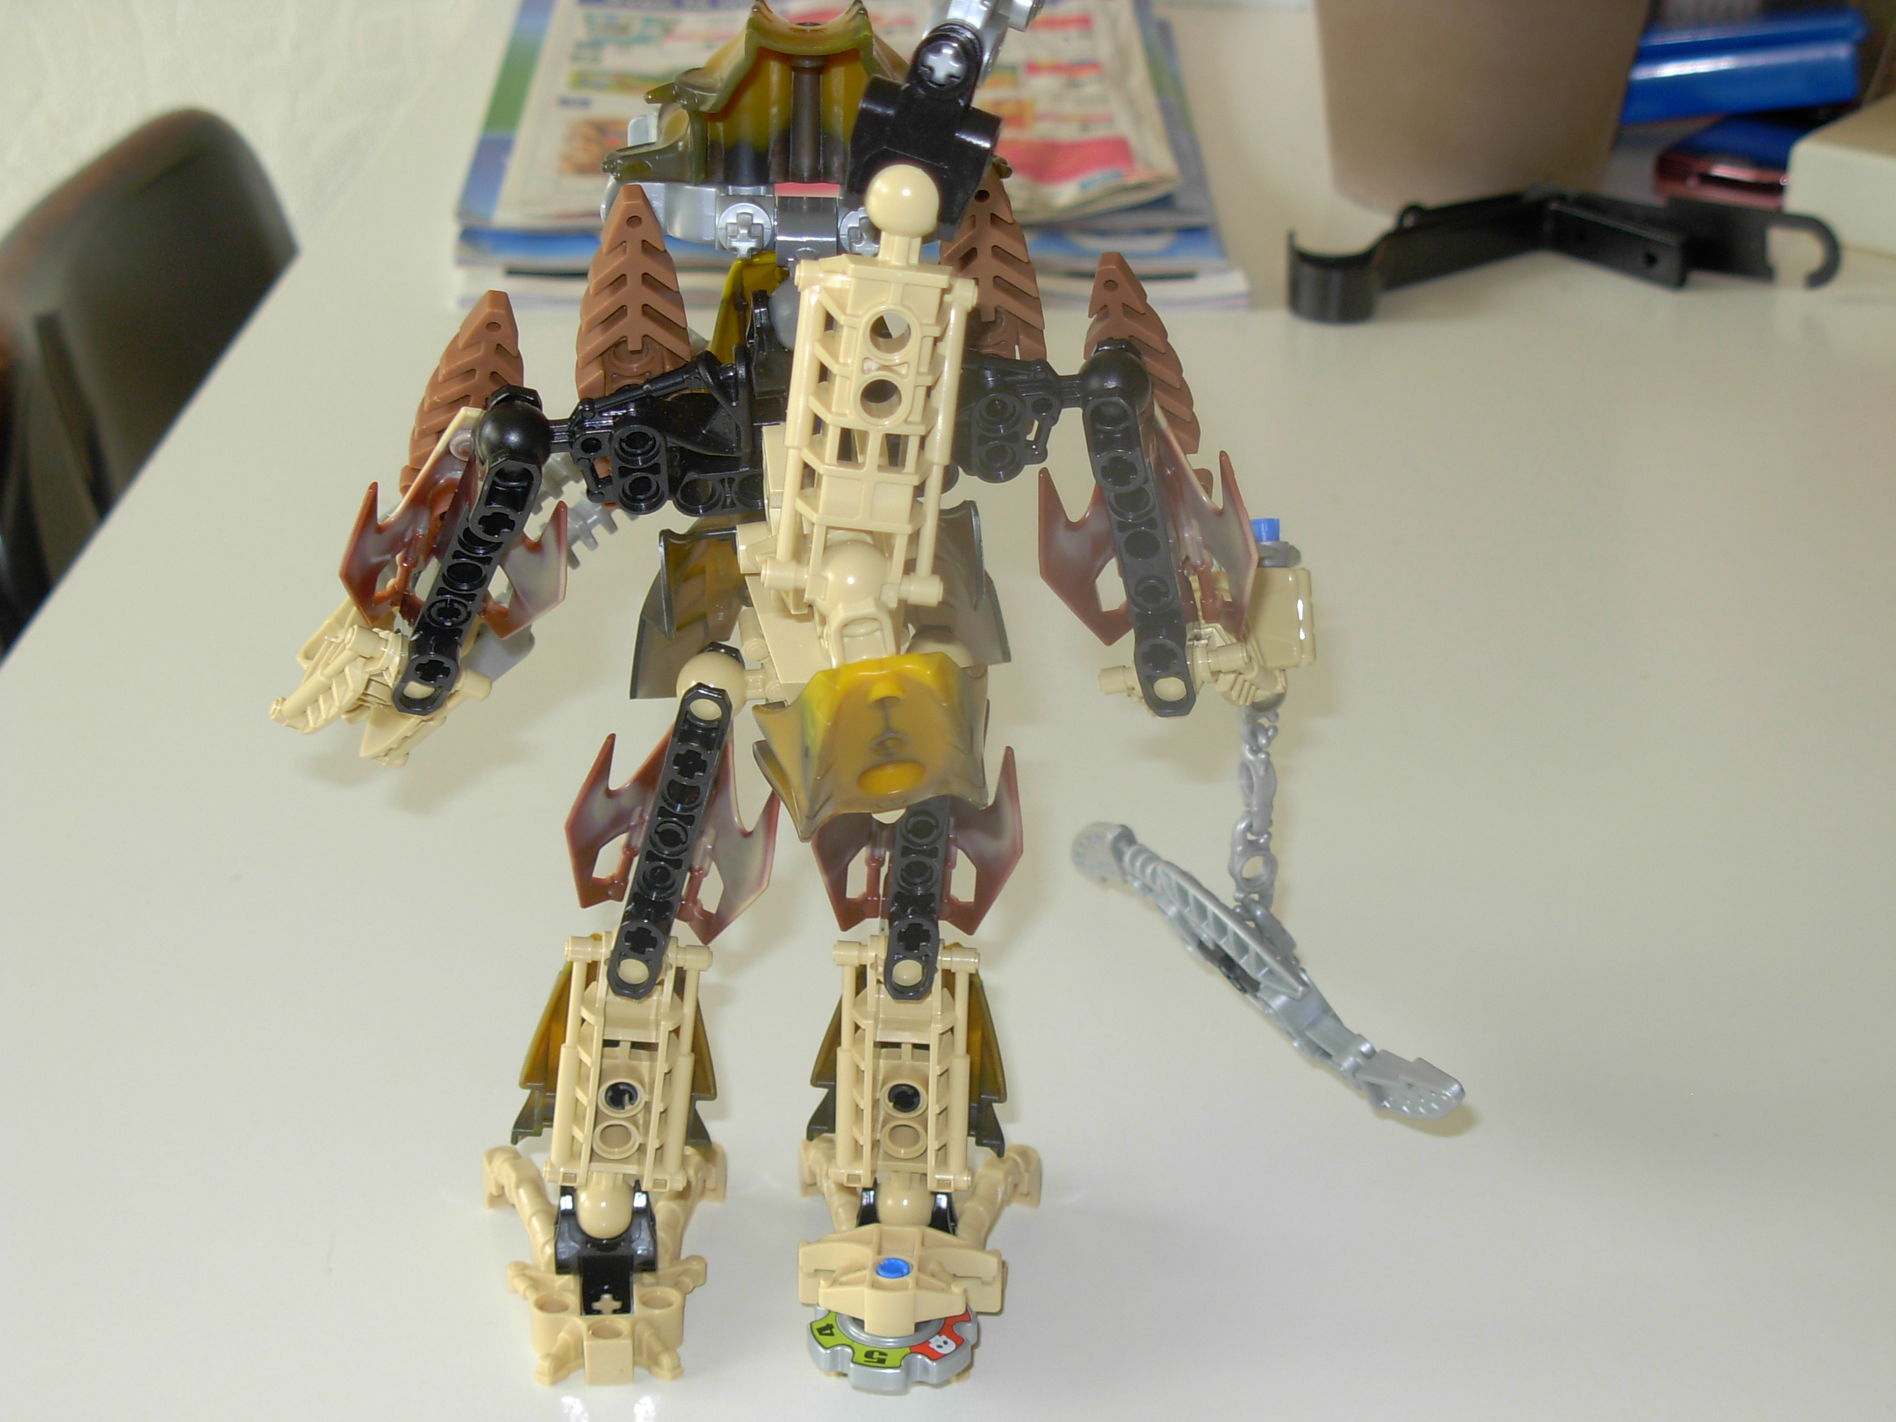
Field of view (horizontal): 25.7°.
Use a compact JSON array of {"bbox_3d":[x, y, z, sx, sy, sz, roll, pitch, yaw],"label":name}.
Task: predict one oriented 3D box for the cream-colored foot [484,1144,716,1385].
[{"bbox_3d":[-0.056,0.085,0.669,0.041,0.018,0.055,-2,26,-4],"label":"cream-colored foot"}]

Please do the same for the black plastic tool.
[{"bbox_3d":[0.161,-0.123,1.099,0.147,0.019,0.054,-3,26,-5],"label":"black plastic tool"}]

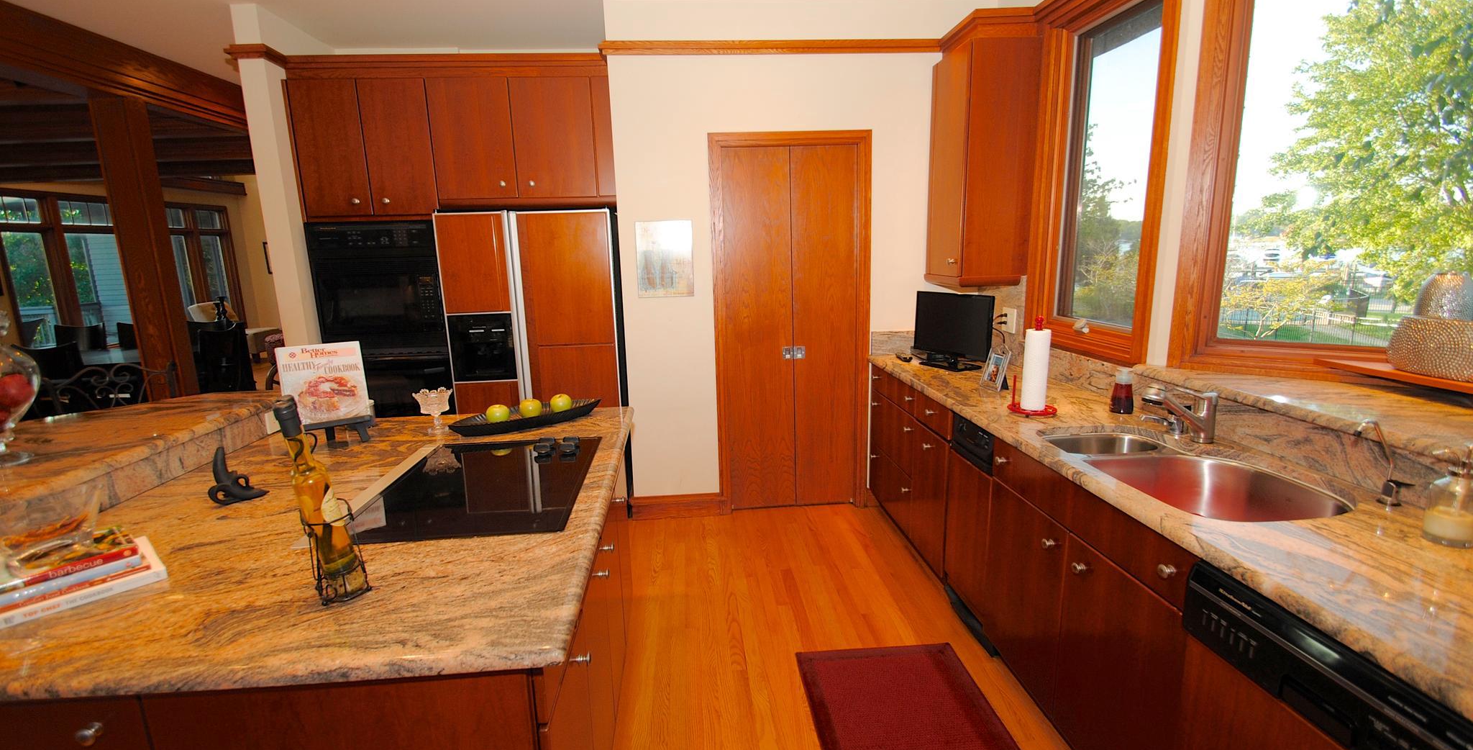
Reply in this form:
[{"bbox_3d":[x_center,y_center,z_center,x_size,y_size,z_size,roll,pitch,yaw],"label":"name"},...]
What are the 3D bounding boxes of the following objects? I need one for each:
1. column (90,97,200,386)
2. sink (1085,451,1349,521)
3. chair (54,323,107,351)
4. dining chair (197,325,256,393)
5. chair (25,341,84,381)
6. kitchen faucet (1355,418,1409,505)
[{"bbox_3d":[-3.573,-0.386,3.808,0.190,2.460,0.155,-2,11,-4],"label":"column"},{"bbox_3d":[1.187,0.378,1.564,0.420,0.200,0.500,-2,11,-4],"label":"sink"},{"bbox_3d":[-7.205,-0.030,6.603,0.450,0.965,0.540,-2,10,-4],"label":"chair"},{"bbox_3d":[-5.183,0.037,5.937,0.540,0.965,0.460,-2,10,-4],"label":"dining chair"},{"bbox_3d":[-5.489,0.183,5.187,0.450,0.965,0.540,-2,10,-4],"label":"chair"},{"bbox_3d":[1.403,0.184,1.328,0.100,0.185,0.045,7,14,40],"label":"kitchen faucet"}]

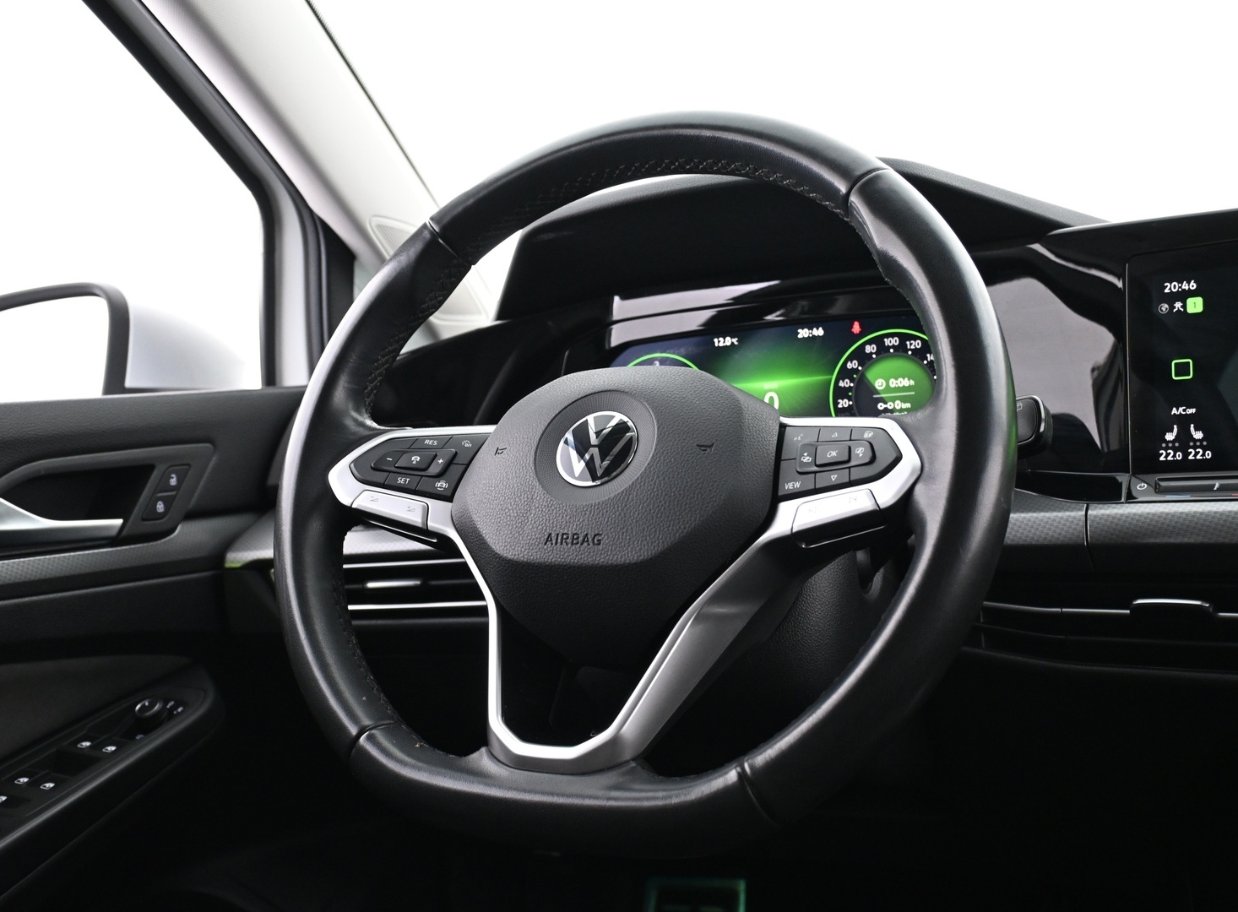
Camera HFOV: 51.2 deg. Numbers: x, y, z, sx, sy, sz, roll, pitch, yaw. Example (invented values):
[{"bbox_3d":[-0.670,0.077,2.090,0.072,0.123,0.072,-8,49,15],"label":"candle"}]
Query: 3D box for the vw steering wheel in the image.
[{"bbox_3d":[0.006,0.007,0.621,0.370,0.360,0.090,-1,-20,27],"label":"vw steering wheel"}]

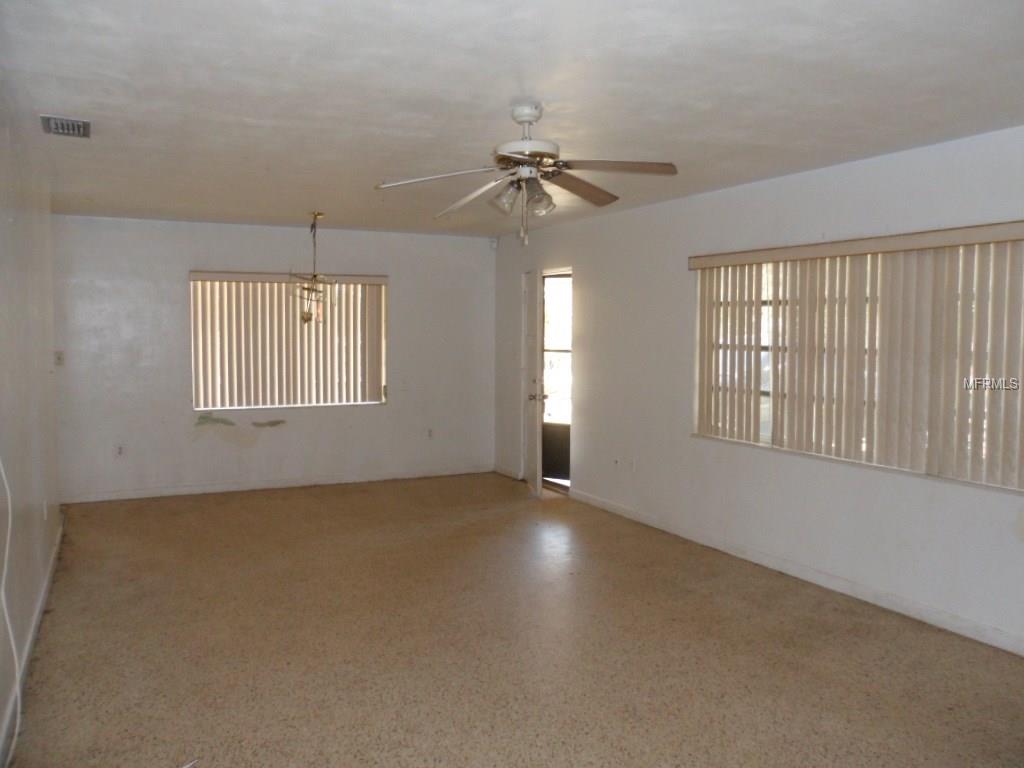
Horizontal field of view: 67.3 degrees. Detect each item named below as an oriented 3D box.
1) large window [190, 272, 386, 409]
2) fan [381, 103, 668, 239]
[{"bbox_3d":[-1.999,-0.398,7.101,1.790,1.230,0.110,-2,5,-28],"label":"large window"},{"bbox_3d":[0.059,-0.879,3.234,1.280,0.570,1.280,-2,5,-28],"label":"fan"}]

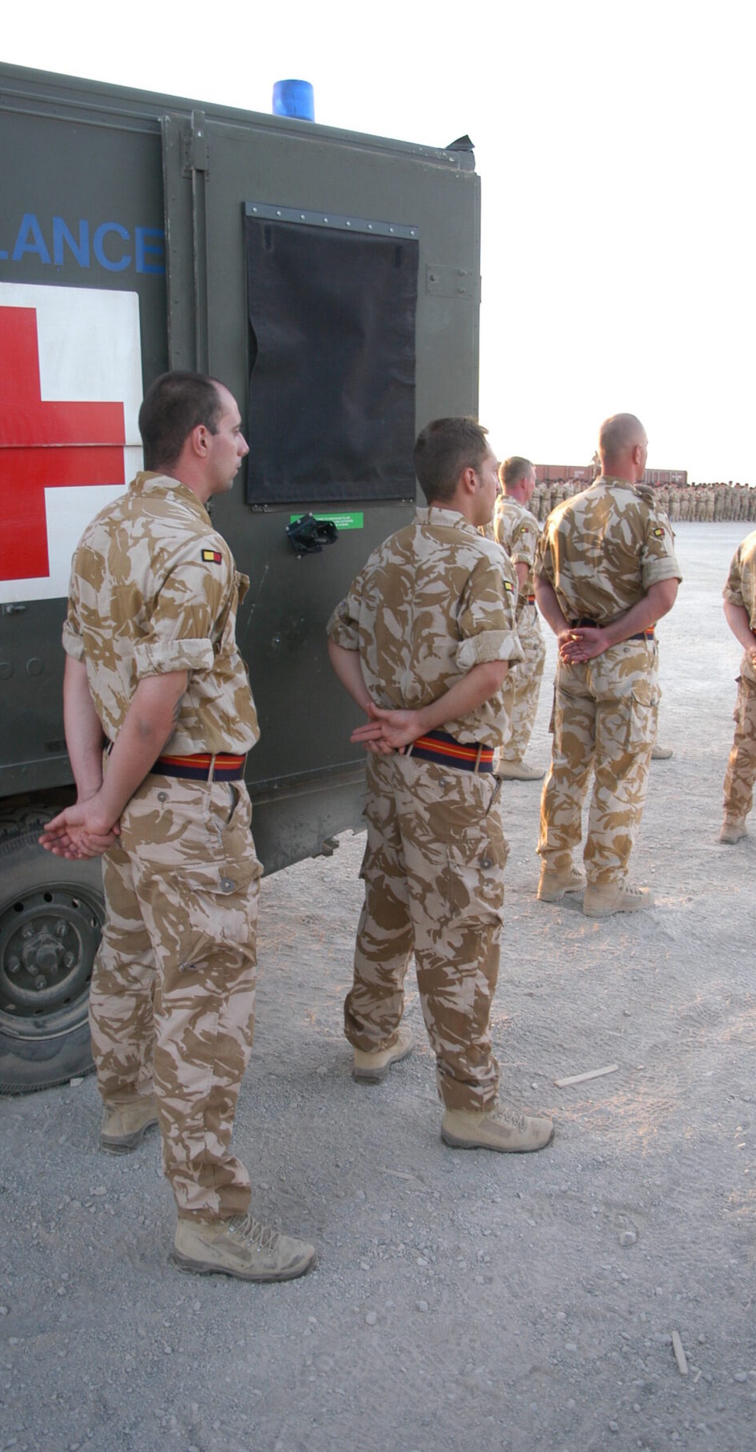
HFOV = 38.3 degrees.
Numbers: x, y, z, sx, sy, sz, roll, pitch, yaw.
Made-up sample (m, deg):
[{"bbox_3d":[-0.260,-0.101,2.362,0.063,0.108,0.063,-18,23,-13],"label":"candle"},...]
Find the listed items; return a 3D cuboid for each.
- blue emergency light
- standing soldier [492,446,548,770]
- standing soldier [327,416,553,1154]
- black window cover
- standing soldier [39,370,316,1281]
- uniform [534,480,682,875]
[{"bbox_3d":[-0.262,-1.915,3.350,0.131,0.155,0.131,0,12,0],"label":"blue emergency light"},{"bbox_3d":[0.736,-0.609,6.166,0.480,1.783,0.570,-7,14,-29],"label":"standing soldier"},{"bbox_3d":[0.146,0.140,2.751,0.480,1.775,0.570,-8,15,-32],"label":"standing soldier"},{"bbox_3d":[-0.114,-0.995,2.980,0.537,0.750,0.035,-8,15,-32],"label":"black window cover"},{"bbox_3d":[-0.437,0.194,2.333,0.478,1.832,0.567,-7,14,-30],"label":"standing soldier"},{"bbox_3d":[0.820,-0.147,4.093,0.374,1.539,0.542,-8,15,-34],"label":"uniform"}]

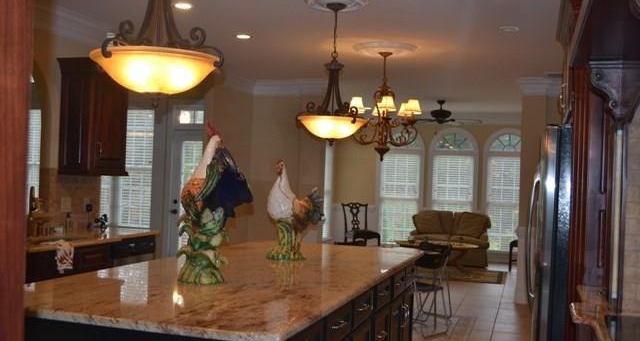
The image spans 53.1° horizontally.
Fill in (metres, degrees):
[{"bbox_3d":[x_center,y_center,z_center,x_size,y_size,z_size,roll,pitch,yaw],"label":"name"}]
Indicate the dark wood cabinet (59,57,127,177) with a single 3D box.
[{"bbox_3d":[-2.136,-0.495,6.152,0.360,1.070,0.580,2,-1,18],"label":"dark wood cabinet"}]

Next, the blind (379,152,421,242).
[{"bbox_3d":[1.572,0.567,12.694,0.800,1.810,0.060,2,-1,18],"label":"blind"}]

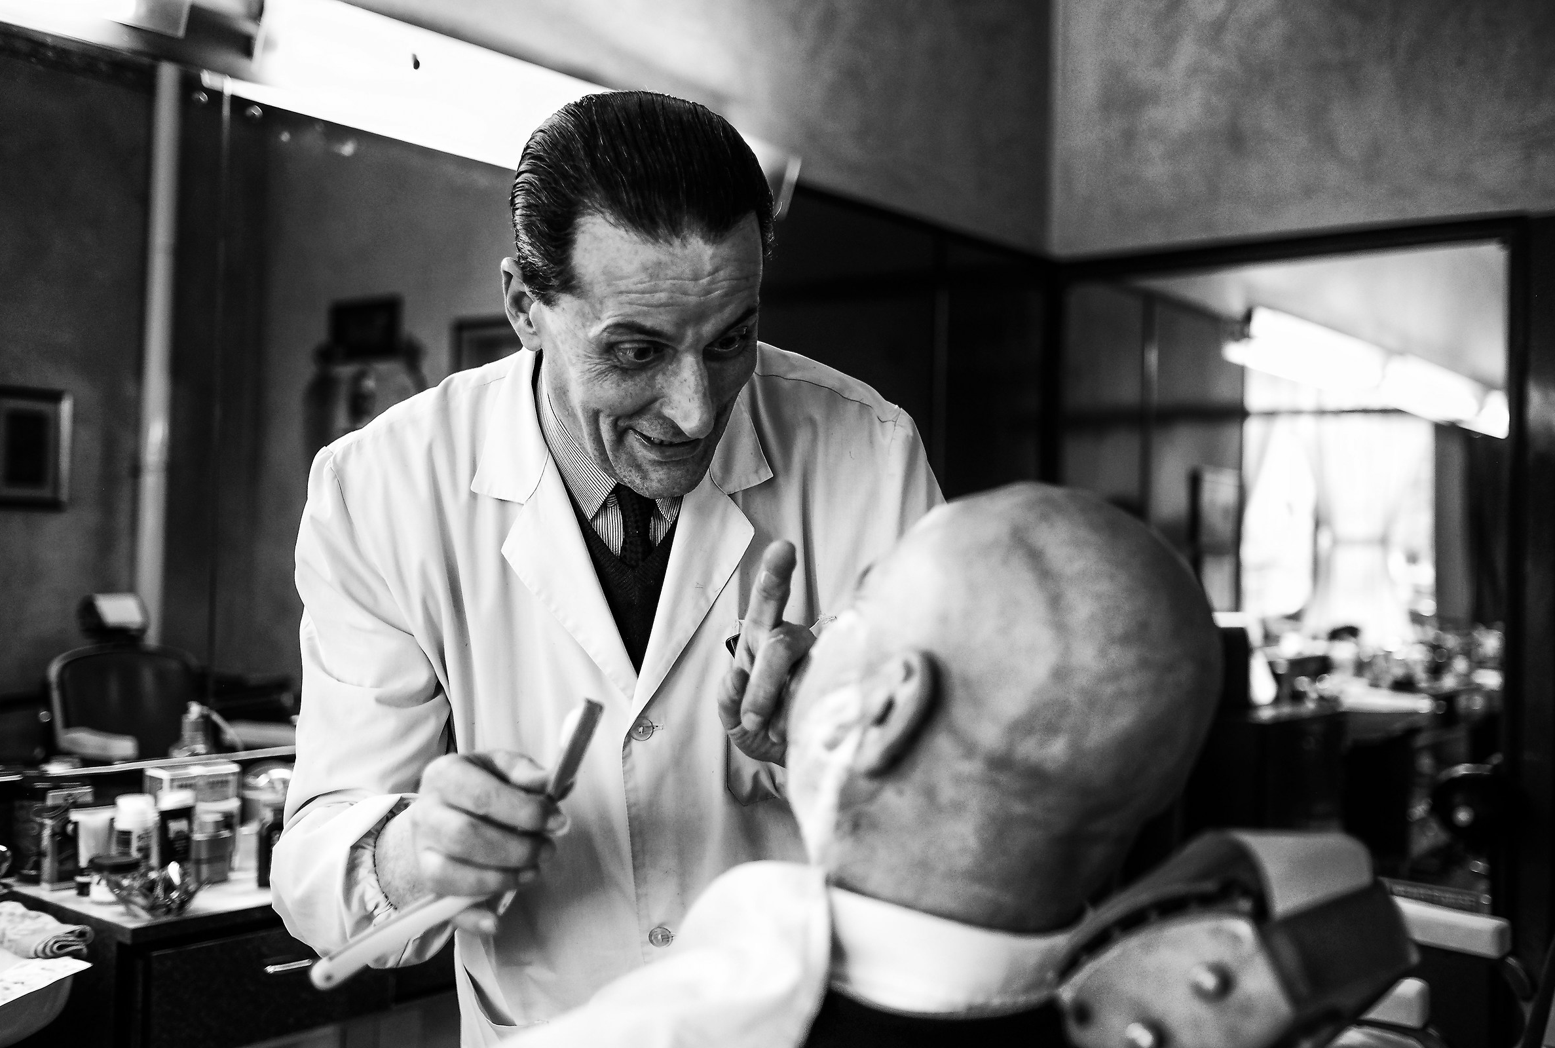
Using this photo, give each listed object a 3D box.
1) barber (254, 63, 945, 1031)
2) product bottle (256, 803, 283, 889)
[{"bbox_3d":[-0.110,0.530,1.200,0.540,1.680,0.560,1,0,-12],"label":"barber"},{"bbox_3d":[-0.671,0.436,2.070,0.038,0.113,0.057,1,-1,40],"label":"product bottle"}]

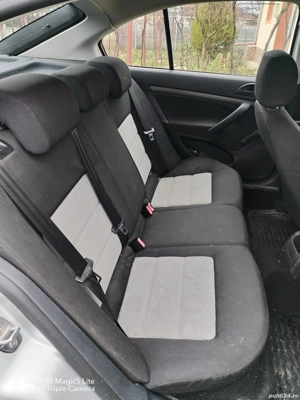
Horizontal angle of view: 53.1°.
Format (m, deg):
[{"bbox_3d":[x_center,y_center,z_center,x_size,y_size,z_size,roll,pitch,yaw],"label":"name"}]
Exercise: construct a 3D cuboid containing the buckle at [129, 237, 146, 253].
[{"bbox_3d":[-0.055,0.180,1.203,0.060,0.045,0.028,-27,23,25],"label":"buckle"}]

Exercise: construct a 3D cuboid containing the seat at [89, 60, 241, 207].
[{"bbox_3d":[0.127,-0.333,1.569,0.755,0.790,0.540,5,33,8],"label":"seat"}]

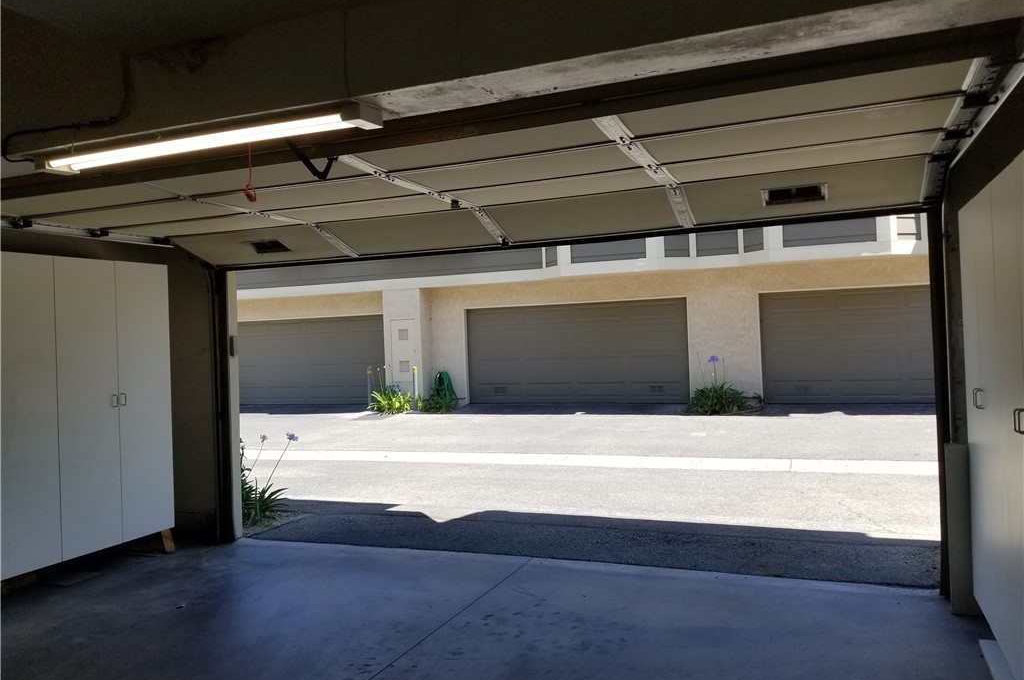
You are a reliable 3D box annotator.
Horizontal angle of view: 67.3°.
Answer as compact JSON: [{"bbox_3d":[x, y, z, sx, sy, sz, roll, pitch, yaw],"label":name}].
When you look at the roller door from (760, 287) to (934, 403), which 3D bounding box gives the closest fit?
[{"bbox_3d":[7.141,0.081,14.107,4.880,2.140,0.100,-2,-1,22],"label":"roller door"}]

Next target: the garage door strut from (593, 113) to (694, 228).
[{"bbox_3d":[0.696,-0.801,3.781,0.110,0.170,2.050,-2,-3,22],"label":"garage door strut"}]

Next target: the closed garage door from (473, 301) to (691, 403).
[{"bbox_3d":[1.310,0.304,16.442,4.880,2.140,0.100,-2,-1,22],"label":"closed garage door"}]

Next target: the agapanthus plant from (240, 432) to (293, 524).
[{"bbox_3d":[-2.250,1.214,6.805,0.640,0.800,0.560,-2,-1,22],"label":"agapanthus plant"}]

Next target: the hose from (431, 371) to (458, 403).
[{"bbox_3d":[-1.538,1.048,17.238,0.680,0.740,0.220,-2,-1,22],"label":"hose"}]

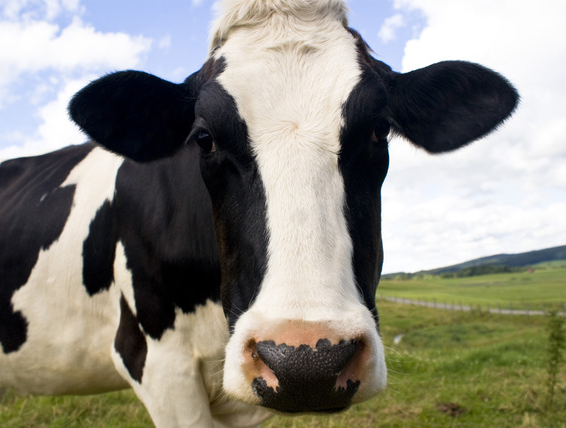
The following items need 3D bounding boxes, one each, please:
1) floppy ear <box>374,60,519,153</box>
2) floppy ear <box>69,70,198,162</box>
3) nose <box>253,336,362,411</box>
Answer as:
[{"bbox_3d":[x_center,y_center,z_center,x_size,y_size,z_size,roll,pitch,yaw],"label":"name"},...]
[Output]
[{"bbox_3d":[0.236,-0.153,0.760,0.200,0.130,0.075,1,-6,-9],"label":"floppy ear"},{"bbox_3d":[-0.213,-0.139,0.760,0.187,0.130,0.075,-1,-6,9],"label":"floppy ear"},{"bbox_3d":[0.025,0.168,0.560,0.112,0.080,0.050,0,-6,-3],"label":"nose"}]

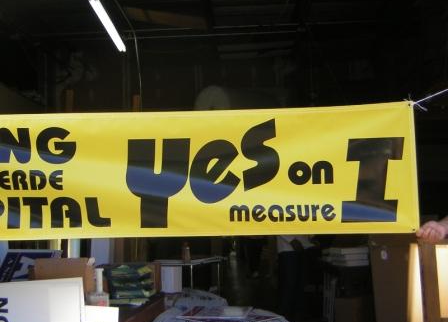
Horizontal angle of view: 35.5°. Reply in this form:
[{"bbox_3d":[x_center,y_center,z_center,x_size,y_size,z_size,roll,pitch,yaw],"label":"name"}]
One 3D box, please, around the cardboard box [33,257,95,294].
[{"bbox_3d":[-0.800,0.600,3.500,0.280,0.220,0.220,0,-1,0],"label":"cardboard box"}]

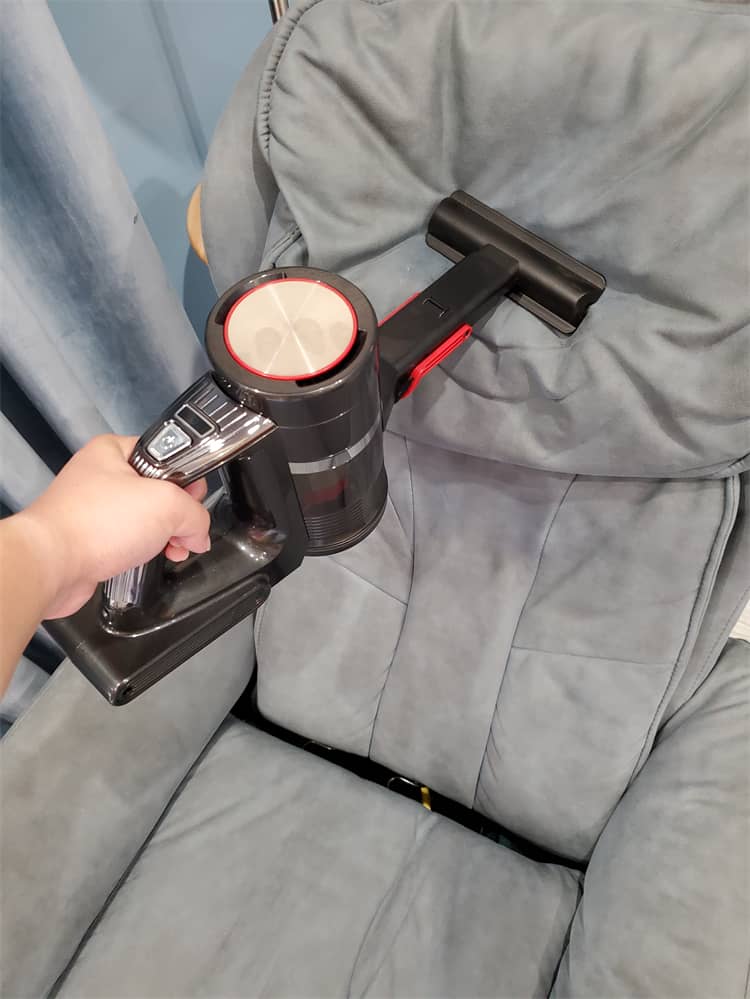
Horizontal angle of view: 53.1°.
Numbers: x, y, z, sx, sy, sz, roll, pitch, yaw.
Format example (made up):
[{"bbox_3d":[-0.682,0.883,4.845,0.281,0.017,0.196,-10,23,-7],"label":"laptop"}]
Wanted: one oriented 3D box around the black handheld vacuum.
[{"bbox_3d":[-0.034,-0.059,0.498,0.141,0.194,0.440,39,69,19],"label":"black handheld vacuum"}]

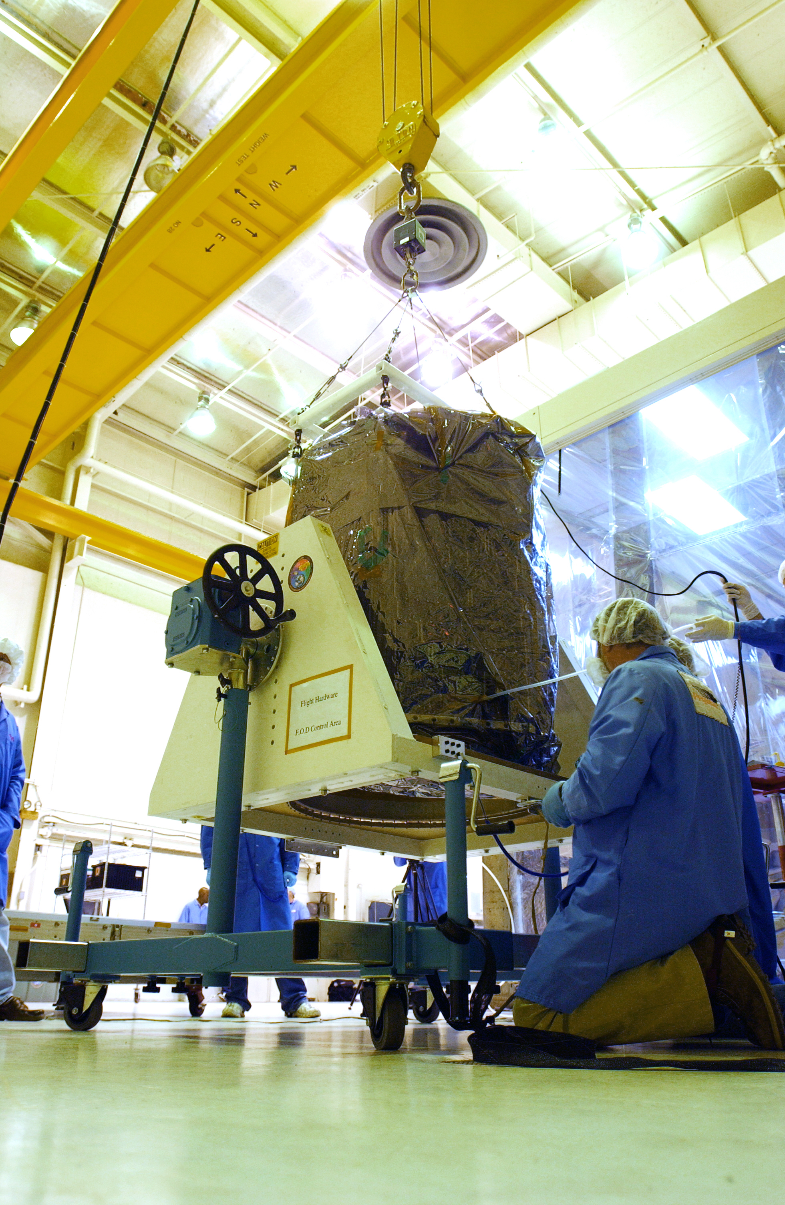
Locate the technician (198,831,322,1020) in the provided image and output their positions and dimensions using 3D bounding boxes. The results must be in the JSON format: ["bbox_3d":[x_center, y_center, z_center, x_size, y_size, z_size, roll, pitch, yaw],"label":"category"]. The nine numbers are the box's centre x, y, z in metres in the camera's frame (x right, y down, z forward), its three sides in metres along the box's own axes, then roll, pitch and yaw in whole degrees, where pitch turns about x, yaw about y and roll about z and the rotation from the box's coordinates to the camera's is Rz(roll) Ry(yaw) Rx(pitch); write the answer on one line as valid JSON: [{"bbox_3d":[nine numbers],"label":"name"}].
[{"bbox_3d":[-0.740,1.397,4.800,0.580,1.770,0.380,7,-26,-14],"label":"technician"}]

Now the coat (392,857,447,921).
[{"bbox_3d":[0.336,2.300,6.970,0.580,1.030,0.400,-1,-25,2],"label":"coat"}]

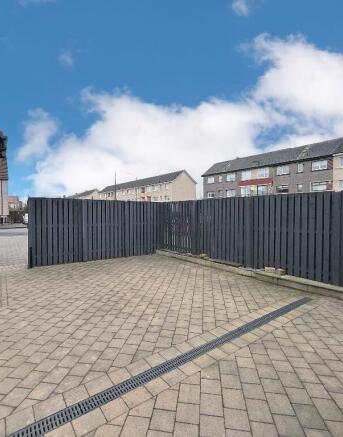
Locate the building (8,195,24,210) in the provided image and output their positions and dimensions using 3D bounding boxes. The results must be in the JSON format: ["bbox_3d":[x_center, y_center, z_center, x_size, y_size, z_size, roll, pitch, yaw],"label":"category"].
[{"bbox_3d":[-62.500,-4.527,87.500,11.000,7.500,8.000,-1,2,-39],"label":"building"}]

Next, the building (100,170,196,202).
[{"bbox_3d":[-10.000,-5.860,70.300,7.800,11.000,42.300,-1,2,-39],"label":"building"}]

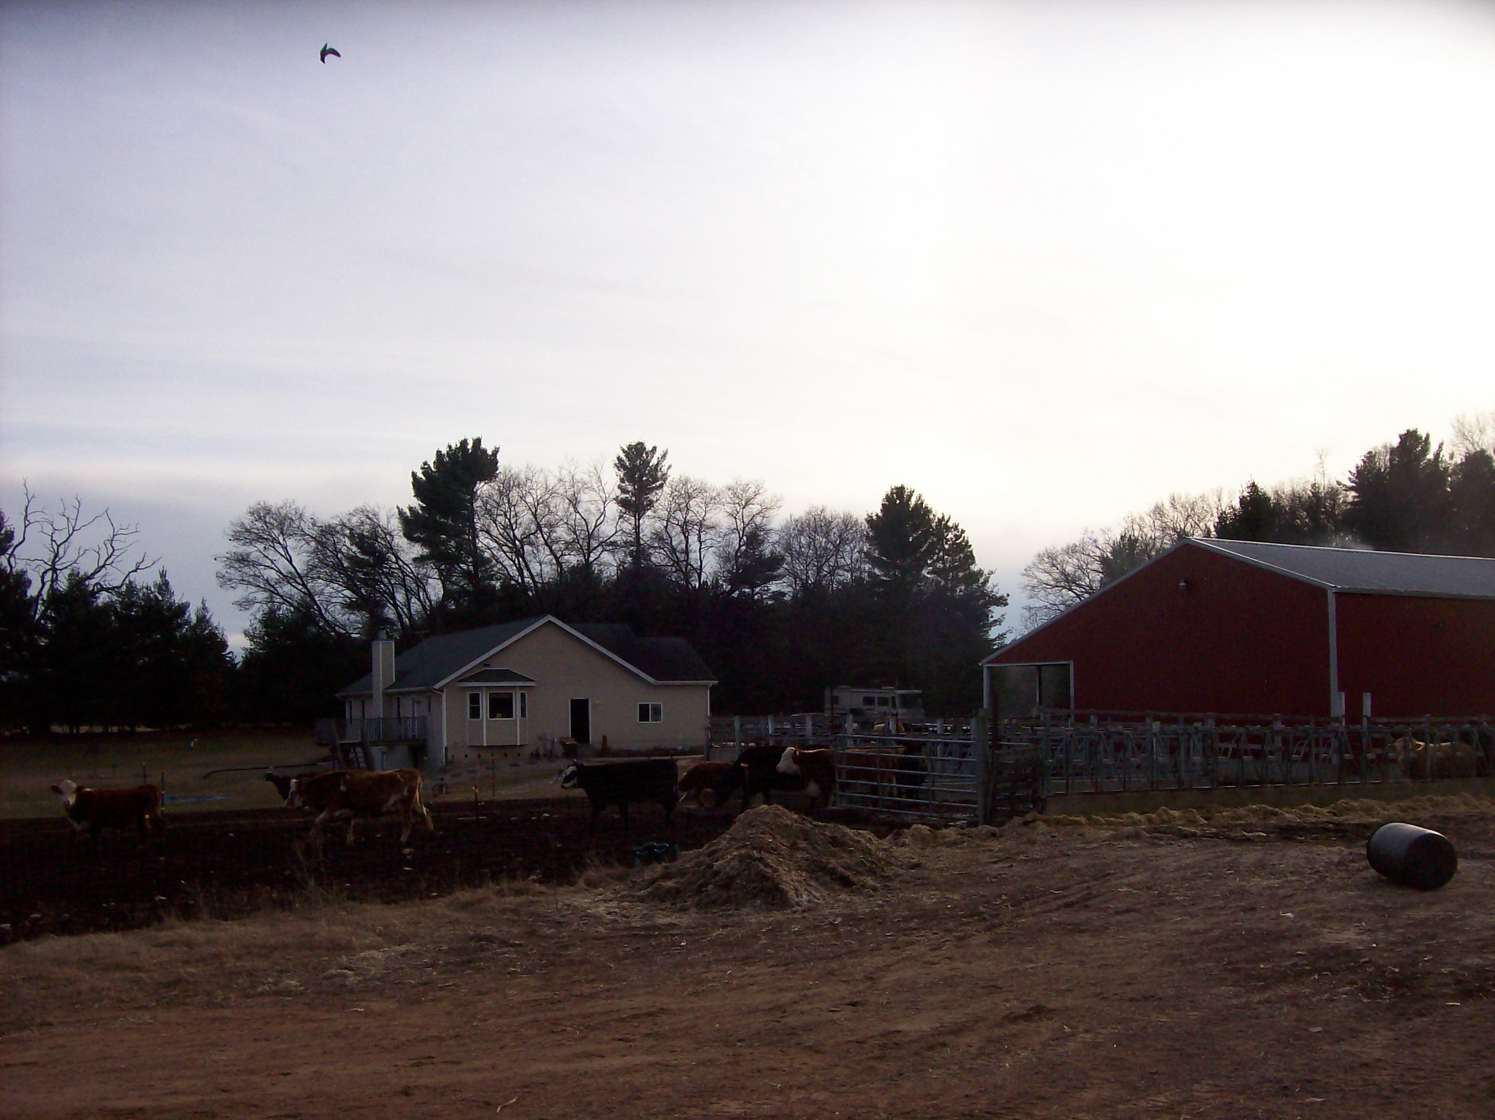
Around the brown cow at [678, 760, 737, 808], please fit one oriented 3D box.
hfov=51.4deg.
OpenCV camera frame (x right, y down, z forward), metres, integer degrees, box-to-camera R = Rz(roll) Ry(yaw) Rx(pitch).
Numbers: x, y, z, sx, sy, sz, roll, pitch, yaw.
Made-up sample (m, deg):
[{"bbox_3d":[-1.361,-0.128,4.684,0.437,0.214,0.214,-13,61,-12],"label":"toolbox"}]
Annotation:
[{"bbox_3d":[-0.658,4.976,34.474,1.850,1.030,0.600,1,-6,-12],"label":"brown cow"}]

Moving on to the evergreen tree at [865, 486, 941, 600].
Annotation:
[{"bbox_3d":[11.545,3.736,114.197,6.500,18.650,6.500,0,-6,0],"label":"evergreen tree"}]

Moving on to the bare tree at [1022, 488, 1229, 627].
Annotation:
[{"bbox_3d":[27.322,3.749,112.173,14.820,17.960,10.000,0,-6,0],"label":"bare tree"}]

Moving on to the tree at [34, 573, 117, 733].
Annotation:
[{"bbox_3d":[-42.562,5.901,97.939,5.160,10.230,5.200,0,-6,0],"label":"tree"}]

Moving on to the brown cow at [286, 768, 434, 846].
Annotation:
[{"bbox_3d":[-6.496,4.136,26.021,2.380,1.260,0.700,1,-6,-10],"label":"brown cow"}]

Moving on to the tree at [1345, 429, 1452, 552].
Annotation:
[{"bbox_3d":[45.114,1.395,106.366,7.330,20.990,7.000,0,-6,0],"label":"tree"}]

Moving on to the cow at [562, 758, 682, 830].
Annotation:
[{"bbox_3d":[-2.389,4.355,29.010,2.150,1.330,0.680,1,-6,-18],"label":"cow"}]

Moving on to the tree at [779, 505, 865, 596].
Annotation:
[{"bbox_3d":[5.798,4.674,118.127,6.650,17.670,6.800,0,-6,0],"label":"tree"}]

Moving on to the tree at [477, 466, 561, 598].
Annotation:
[{"bbox_3d":[-16.276,3.070,110.267,6.500,19.630,6.500,0,-6,0],"label":"tree"}]

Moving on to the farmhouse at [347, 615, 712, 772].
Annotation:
[{"bbox_3d":[-11.957,6.907,80.868,14.100,6.930,19.400,2,-6,-26],"label":"farmhouse"}]

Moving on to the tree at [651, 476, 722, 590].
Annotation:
[{"bbox_3d":[-4.392,3.406,112.234,5.800,19.170,5.800,0,-6,0],"label":"tree"}]

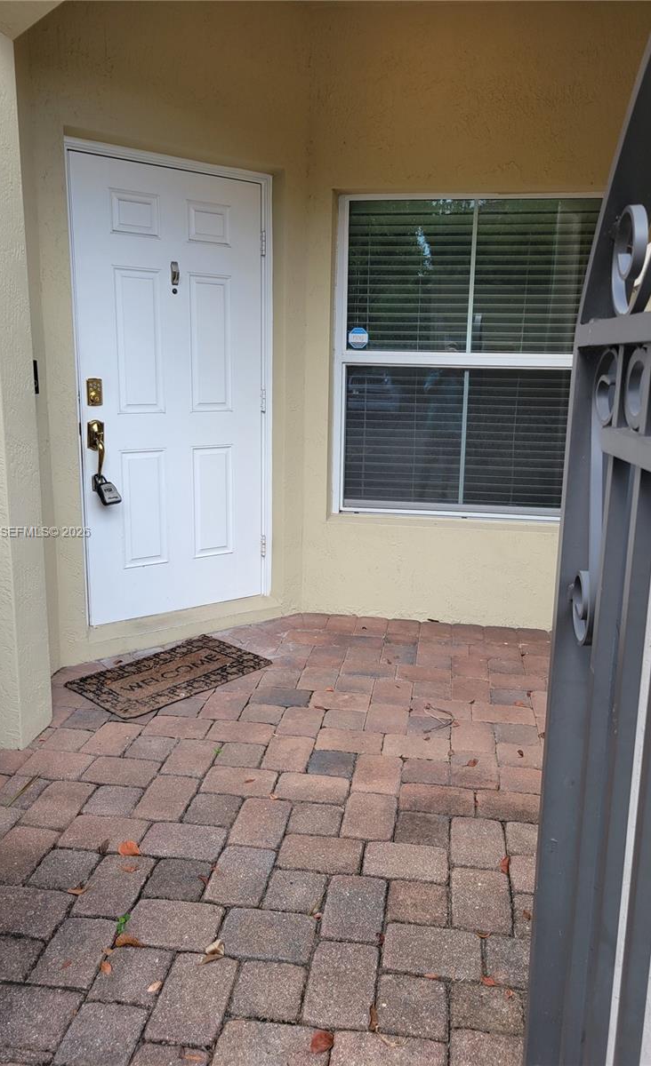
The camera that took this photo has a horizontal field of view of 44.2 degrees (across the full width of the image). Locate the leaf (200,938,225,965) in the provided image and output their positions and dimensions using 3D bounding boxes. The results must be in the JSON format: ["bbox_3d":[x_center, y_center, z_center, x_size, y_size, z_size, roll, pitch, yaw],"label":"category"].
[{"bbox_3d":[-0.264,0.968,1.853,0.063,0.023,0.034,-7,15,-23],"label":"leaf"}]

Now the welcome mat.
[{"bbox_3d":[-0.646,0.590,3.366,0.462,0.012,0.745,12,18,41],"label":"welcome mat"}]

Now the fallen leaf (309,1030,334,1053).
[{"bbox_3d":[-0.004,1.031,1.621,0.043,0.009,0.053,2,14,11],"label":"fallen leaf"}]

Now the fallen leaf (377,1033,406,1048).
[{"bbox_3d":[0.130,1.030,1.622,0.061,0.009,0.027,4,15,17],"label":"fallen leaf"}]

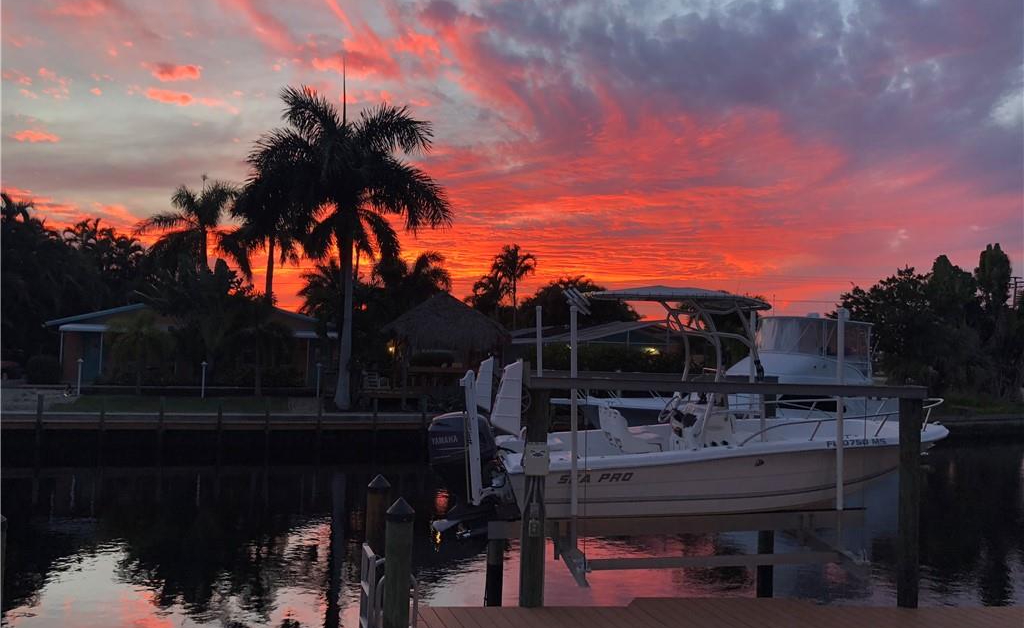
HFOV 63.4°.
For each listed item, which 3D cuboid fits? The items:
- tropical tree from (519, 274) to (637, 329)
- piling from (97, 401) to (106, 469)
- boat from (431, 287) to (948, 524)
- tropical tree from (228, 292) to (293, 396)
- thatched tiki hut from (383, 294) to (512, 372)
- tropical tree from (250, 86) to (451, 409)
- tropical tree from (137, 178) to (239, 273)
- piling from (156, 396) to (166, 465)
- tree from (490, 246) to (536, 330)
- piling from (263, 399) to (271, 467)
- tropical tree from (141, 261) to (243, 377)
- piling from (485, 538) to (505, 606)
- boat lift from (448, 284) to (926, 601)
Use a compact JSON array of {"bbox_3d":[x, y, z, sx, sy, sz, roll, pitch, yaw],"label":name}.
[{"bbox_3d":[5.210,-0.404,63.000,9.000,5.200,8.000,3,-3,-19],"label":"tropical tree"},{"bbox_3d":[-12.687,3.662,25.600,0.240,2.050,0.240,3,-3,-19],"label":"piling"},{"bbox_3d":[2.110,1.068,9.383,6.100,2.730,2.350,0,-3,-7],"label":"boat"},{"bbox_3d":[-9.807,1.189,32.300,2.500,4.100,2.500,3,-3,-19],"label":"tropical tree"},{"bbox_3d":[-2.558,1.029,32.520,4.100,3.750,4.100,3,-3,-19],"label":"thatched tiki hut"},{"bbox_3d":[-6.117,-2.526,31.003,7.400,12.153,7.000,3,-3,-19],"label":"tropical tree"},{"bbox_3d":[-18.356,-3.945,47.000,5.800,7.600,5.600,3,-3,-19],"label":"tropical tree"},{"bbox_3d":[-11.415,3.792,26.977,0.210,2.203,0.210,3,-3,-19],"label":"piling"},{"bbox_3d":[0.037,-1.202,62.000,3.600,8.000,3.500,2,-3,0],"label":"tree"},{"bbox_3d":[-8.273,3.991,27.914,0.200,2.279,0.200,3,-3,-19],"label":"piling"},{"bbox_3d":[-12.806,0.261,33.200,4.100,4.900,4.000,3,-3,-19],"label":"tropical tree"},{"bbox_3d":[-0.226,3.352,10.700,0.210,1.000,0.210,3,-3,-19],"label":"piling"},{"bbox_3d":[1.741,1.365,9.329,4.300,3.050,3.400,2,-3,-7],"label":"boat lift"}]

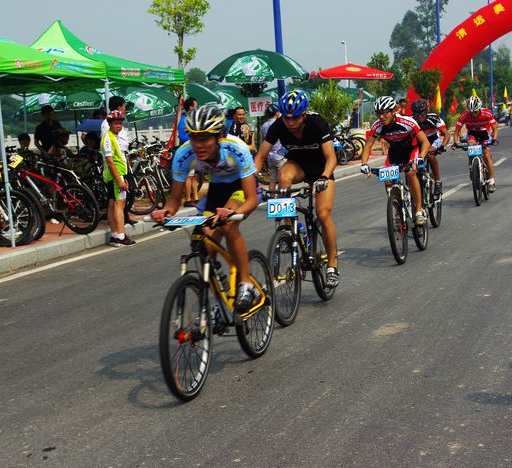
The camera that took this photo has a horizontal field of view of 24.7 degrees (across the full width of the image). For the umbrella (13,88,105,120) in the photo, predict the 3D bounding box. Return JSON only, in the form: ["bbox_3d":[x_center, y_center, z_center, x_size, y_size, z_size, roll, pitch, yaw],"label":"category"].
[{"bbox_3d":[-3.552,-2.515,22.000,2.200,0.720,2.200,-1,6,16],"label":"umbrella"}]

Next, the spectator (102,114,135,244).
[{"bbox_3d":[-1.691,-0.687,14.150,0.380,1.620,0.460,0,6,27],"label":"spectator"}]

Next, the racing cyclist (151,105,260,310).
[{"bbox_3d":[-0.236,-0.080,6.422,0.600,1.240,0.900,-1,6,21],"label":"racing cyclist"}]

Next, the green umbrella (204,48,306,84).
[{"bbox_3d":[0.032,-3.558,24.800,2.200,0.740,2.200,-1,6,16],"label":"green umbrella"}]

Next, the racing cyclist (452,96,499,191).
[{"bbox_3d":[3.231,-1.325,17.186,0.660,1.470,1.000,-1,6,17],"label":"racing cyclist"}]

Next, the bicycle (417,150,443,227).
[{"bbox_3d":[2.015,-0.520,13.680,0.620,1.020,1.740,-1,6,18],"label":"bicycle"}]

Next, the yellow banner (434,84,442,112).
[{"bbox_3d":[7.985,-5.897,51.000,0.320,1.250,0.150,-2,6,14],"label":"yellow banner"}]

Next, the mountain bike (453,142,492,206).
[{"bbox_3d":[3.319,-0.936,17.173,0.620,0.980,1.680,-1,6,17],"label":"mountain bike"}]

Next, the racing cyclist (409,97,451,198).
[{"bbox_3d":[2.015,-0.875,13.641,0.620,1.420,1.000,-2,6,16],"label":"racing cyclist"}]

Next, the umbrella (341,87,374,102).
[{"bbox_3d":[3.884,-5.595,47.000,2.150,0.660,2.150,-1,6,16],"label":"umbrella"}]

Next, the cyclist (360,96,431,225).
[{"bbox_3d":[1.430,-0.675,11.350,0.660,1.360,0.850,-1,6,18],"label":"cyclist"}]

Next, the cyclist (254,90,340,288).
[{"bbox_3d":[0.335,-0.300,8.445,0.620,1.450,0.880,-1,6,19],"label":"cyclist"}]

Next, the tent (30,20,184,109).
[{"bbox_3d":[-2.974,-1.744,17.684,3.000,2.980,3.100,-2,6,16],"label":"tent"}]

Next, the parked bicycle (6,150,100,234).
[{"bbox_3d":[-2.468,-0.459,14.173,0.580,1.040,1.700,1,7,37],"label":"parked bicycle"}]

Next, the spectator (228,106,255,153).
[{"bbox_3d":[-0.250,-1.285,18.800,0.460,1.540,0.340,-4,6,-15],"label":"spectator"}]

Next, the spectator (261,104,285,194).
[{"bbox_3d":[0.294,-1.487,20.800,0.380,1.670,0.460,-4,6,-12],"label":"spectator"}]

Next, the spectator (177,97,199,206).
[{"bbox_3d":[-1.072,-1.319,18.400,0.360,1.690,0.460,-5,6,-24],"label":"spectator"}]

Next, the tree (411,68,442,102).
[{"bbox_3d":[7.388,-5.517,50.151,1.400,3.160,1.400,-2,6,16],"label":"tree"}]

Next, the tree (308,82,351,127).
[{"bbox_3d":[2.105,-3.064,32.110,1.220,2.300,1.220,-2,6,16],"label":"tree"}]

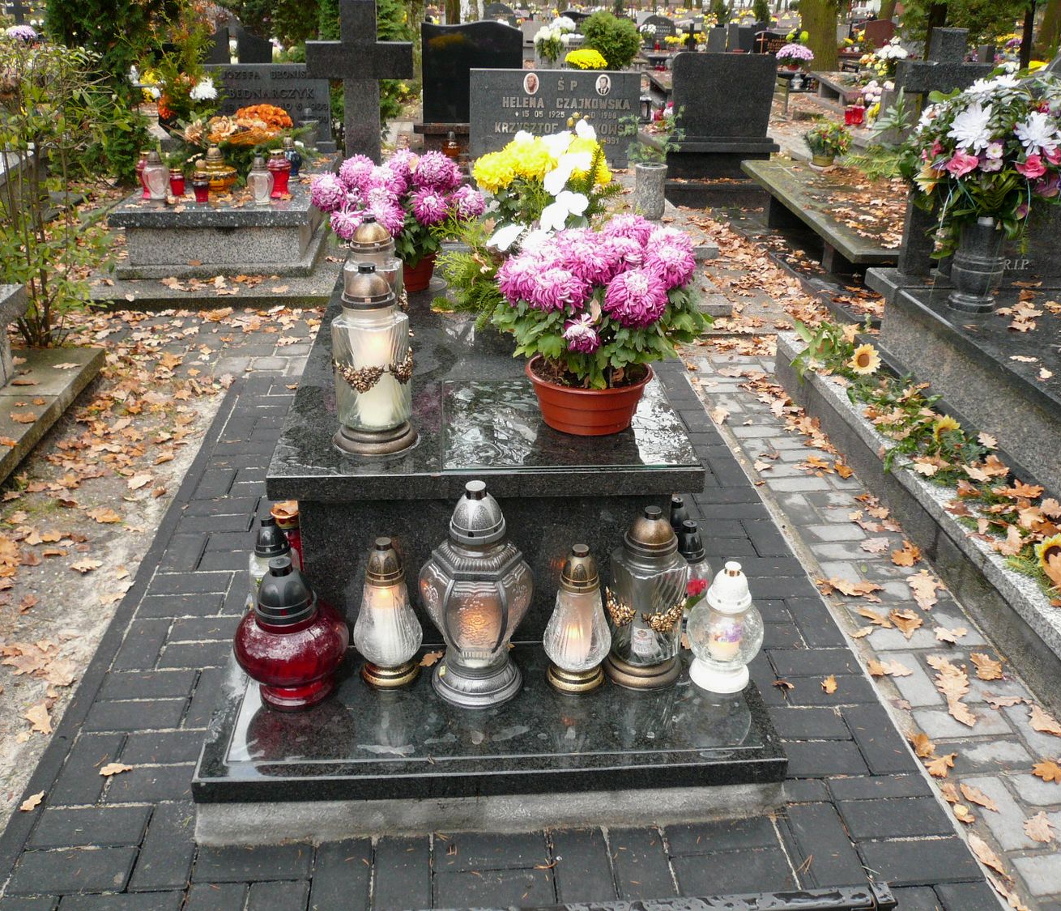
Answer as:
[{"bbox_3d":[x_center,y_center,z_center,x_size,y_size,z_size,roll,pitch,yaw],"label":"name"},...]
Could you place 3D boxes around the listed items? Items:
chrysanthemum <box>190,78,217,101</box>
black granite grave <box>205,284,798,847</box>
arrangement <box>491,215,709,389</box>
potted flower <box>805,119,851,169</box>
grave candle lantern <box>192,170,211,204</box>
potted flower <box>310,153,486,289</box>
[{"bbox_3d":[-1.824,-2.041,5.474,0.150,0.130,0.140,-1,27,-5],"label":"chrysanthemum"},{"bbox_3d":[-0.149,-0.031,2.588,1.040,0.570,2.140,-2,25,-5],"label":"black granite grave"},{"bbox_3d":[0.135,-0.289,1.940,0.425,0.360,0.410,-2,25,-5],"label":"arrangement"},{"bbox_3d":[1.815,-1.898,6.009,0.280,0.290,0.280,-2,25,-5],"label":"potted flower"},{"bbox_3d":[-1.667,-1.369,5.000,0.085,0.165,0.085,-2,25,-5],"label":"grave candle lantern"},{"bbox_3d":[-0.386,-0.700,2.905,0.500,0.390,0.450,-1,27,-5],"label":"potted flower"}]

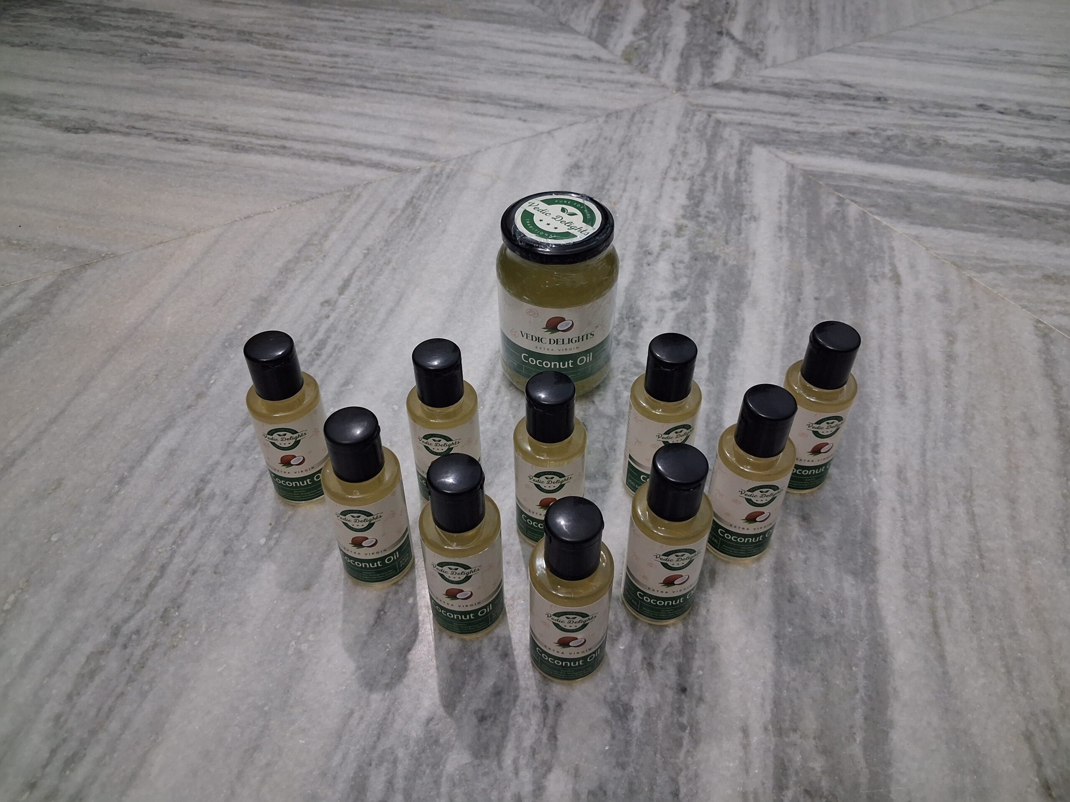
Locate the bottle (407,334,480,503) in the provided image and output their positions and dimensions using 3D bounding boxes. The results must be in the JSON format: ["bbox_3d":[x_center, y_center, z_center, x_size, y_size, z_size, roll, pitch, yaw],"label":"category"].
[{"bbox_3d":[-0.056,0.015,0.524,0.043,0.120,0.043,4,44,5],"label":"bottle"}]

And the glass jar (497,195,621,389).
[{"bbox_3d":[0.016,-0.076,0.613,0.085,0.130,0.085,0,43,0],"label":"glass jar"}]

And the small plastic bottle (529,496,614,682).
[{"bbox_3d":[0.019,0.098,0.435,0.043,0.120,0.043,1,43,1],"label":"small plastic bottle"}]

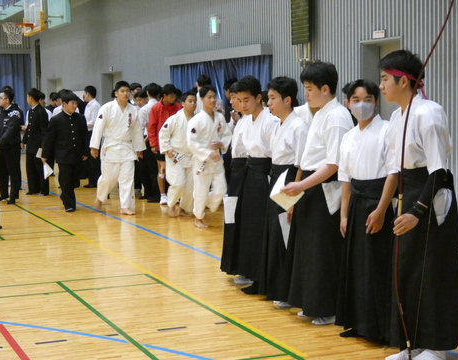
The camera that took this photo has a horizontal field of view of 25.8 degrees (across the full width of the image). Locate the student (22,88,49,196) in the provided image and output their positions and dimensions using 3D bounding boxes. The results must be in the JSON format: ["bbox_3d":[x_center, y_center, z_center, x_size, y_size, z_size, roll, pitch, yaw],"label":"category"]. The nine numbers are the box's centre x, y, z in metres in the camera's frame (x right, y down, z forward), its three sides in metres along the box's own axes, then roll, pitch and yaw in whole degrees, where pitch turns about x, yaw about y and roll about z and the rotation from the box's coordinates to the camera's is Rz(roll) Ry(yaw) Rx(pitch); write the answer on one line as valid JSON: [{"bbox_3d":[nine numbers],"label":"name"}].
[{"bbox_3d":[-3.176,-0.628,16.429,0.340,1.749,0.480,-6,6,-44],"label":"student"}]

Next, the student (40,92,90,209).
[{"bbox_3d":[-2.291,-0.430,14.077,0.560,1.672,0.480,-3,5,-21],"label":"student"}]

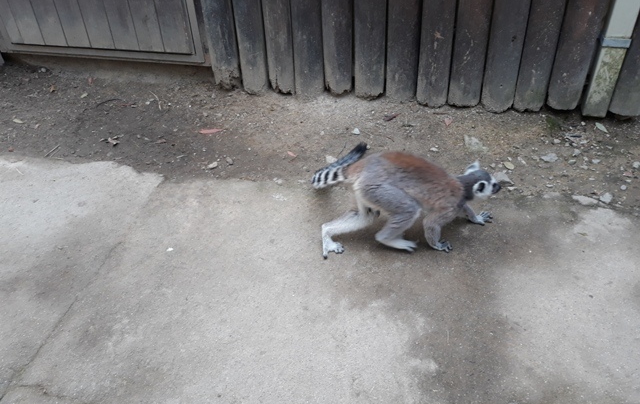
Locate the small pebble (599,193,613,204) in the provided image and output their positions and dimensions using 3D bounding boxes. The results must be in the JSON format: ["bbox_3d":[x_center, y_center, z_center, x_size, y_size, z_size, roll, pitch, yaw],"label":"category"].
[{"bbox_3d":[0.947,-0.012,1.656,0.047,0.023,0.040,-2,33,1],"label":"small pebble"}]

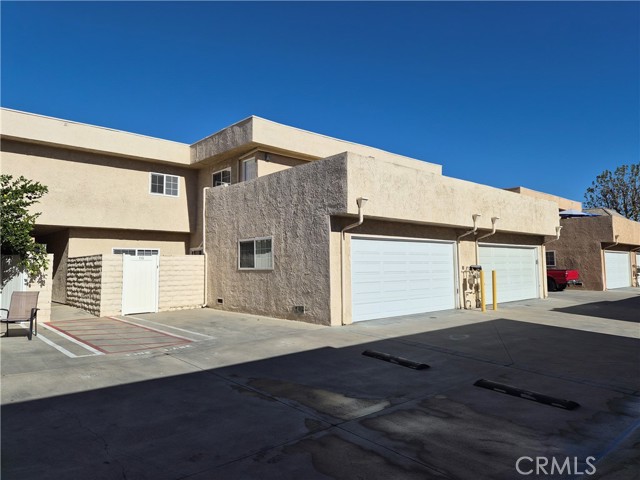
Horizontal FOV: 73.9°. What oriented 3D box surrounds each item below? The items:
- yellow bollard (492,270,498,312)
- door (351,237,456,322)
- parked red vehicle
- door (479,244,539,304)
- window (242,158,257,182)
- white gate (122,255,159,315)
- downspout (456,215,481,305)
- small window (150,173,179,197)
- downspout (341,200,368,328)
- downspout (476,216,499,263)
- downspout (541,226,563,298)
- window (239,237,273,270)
[{"bbox_3d":[5.609,1.628,13.590,0.135,1.240,0.135,3,-4,-41],"label":"yellow bollard"},{"bbox_3d":[2.608,1.124,12.455,4.850,2.130,0.100,3,-4,-41],"label":"door"},{"bbox_3d":[11.955,1.975,24.424,1.900,1.700,5.200,3,-4,-41],"label":"parked red vehicle"},{"bbox_3d":[7.469,1.356,16.733,4.900,2.130,0.100,3,-4,-41],"label":"door"},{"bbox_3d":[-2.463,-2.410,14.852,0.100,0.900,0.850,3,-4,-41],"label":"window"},{"bbox_3d":[-5.407,1.341,12.809,1.020,1.760,0.080,3,-4,-41],"label":"white gate"},{"bbox_3d":[4.782,0.727,13.858,0.300,3.070,0.750,3,-4,-41],"label":"downspout"},{"bbox_3d":[-6.306,-2.222,17.276,1.210,0.880,0.100,3,-4,-41],"label":"small window"},{"bbox_3d":[0.765,0.535,10.322,0.300,3.070,0.750,3,-4,-41],"label":"downspout"},{"bbox_3d":[5.696,0.770,14.662,0.300,3.070,0.750,3,-4,-41],"label":"downspout"},{"bbox_3d":[10.038,0.977,18.484,0.300,3.070,0.750,3,-4,-41],"label":"downspout"},{"bbox_3d":[-1.902,0.423,12.543,0.100,0.920,1.820,3,-4,-41],"label":"window"}]

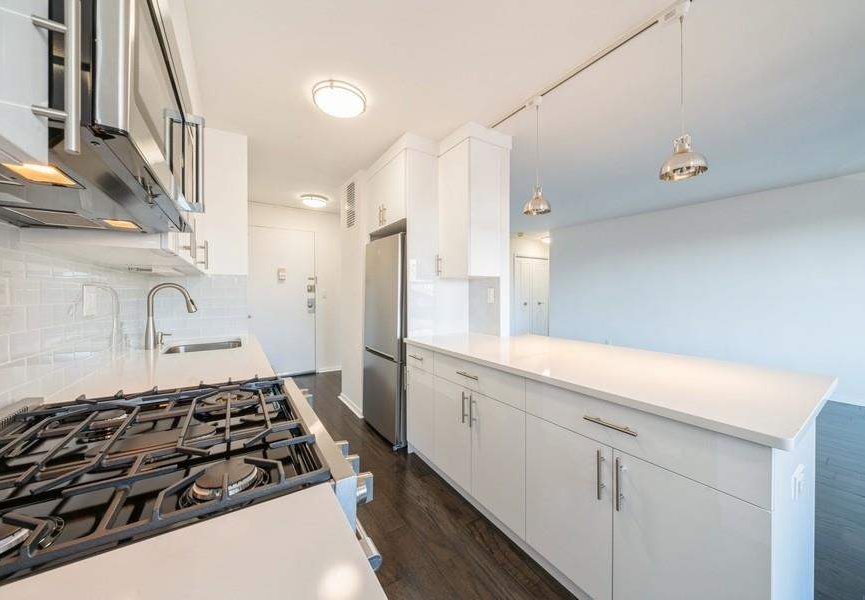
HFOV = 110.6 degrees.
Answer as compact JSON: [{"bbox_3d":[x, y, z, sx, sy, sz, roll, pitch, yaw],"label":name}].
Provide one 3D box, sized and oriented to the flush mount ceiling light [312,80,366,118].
[{"bbox_3d":[-0.574,-1.241,1.875,0.326,0.068,0.326,0,1,0],"label":"flush mount ceiling light"}]

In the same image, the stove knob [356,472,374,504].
[{"bbox_3d":[-0.151,0.390,0.622,0.050,0.058,0.040,-1,1,-33],"label":"stove knob"}]

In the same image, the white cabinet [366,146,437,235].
[{"bbox_3d":[-0.172,-0.971,2.836,0.600,0.645,0.840,-1,1,-33],"label":"white cabinet"}]

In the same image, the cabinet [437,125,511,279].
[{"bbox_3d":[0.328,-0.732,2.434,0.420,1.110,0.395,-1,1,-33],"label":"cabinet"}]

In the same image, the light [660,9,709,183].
[{"bbox_3d":[1.064,-0.886,1.273,0.160,0.700,0.160,-1,1,-33],"label":"light"}]

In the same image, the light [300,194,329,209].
[{"bbox_3d":[-1.483,-1.271,3.817,0.344,0.076,0.344,-1,1,-33],"label":"light"}]

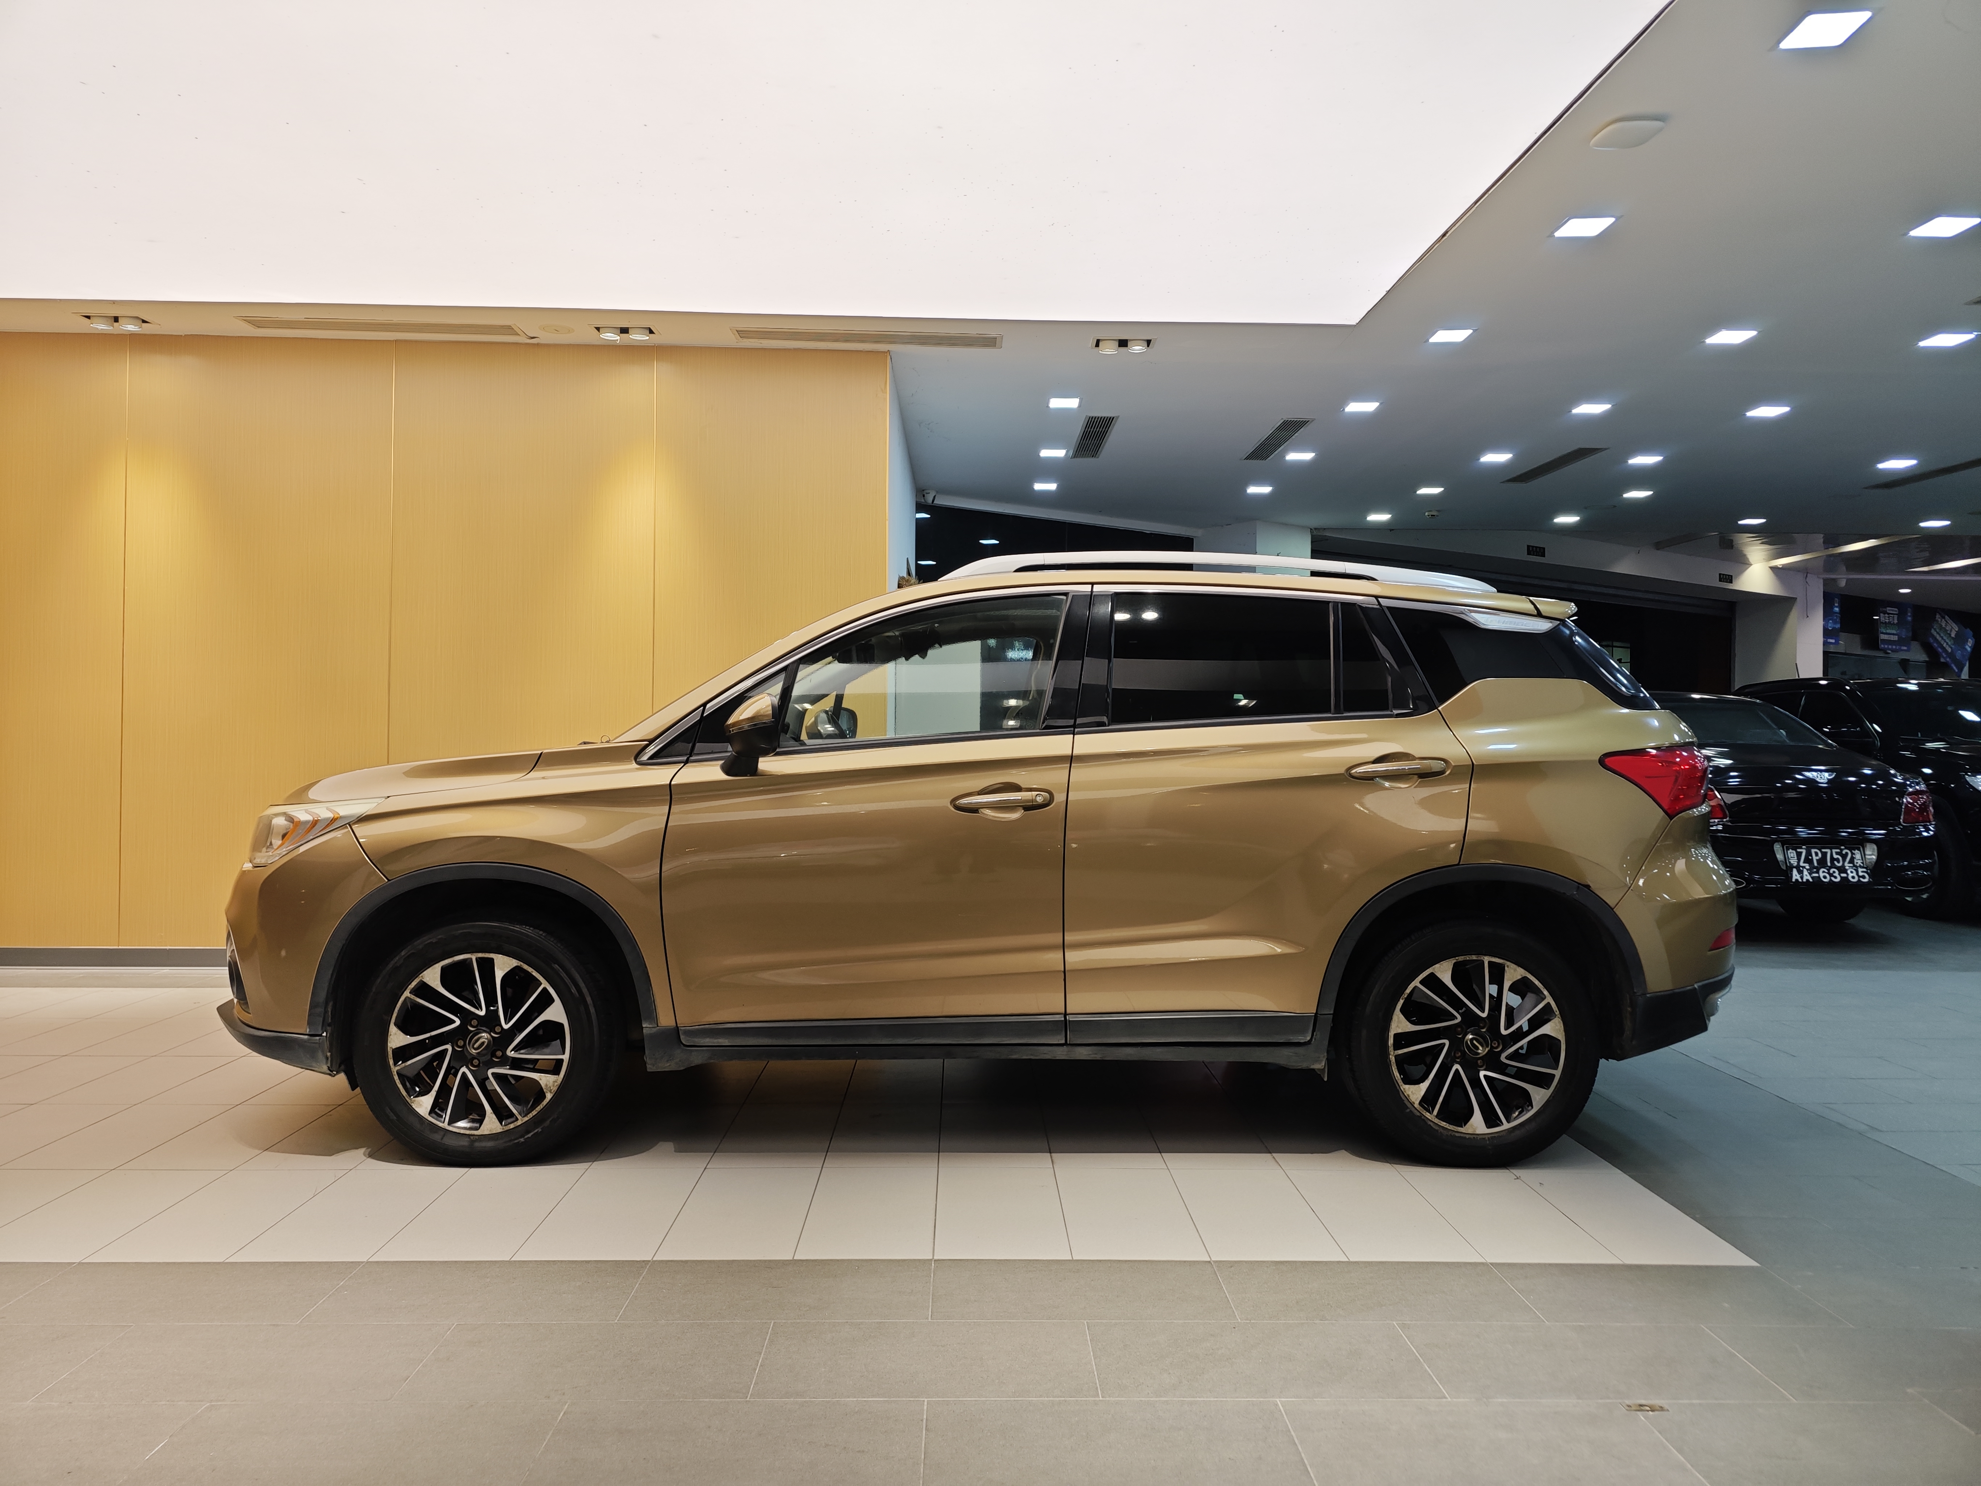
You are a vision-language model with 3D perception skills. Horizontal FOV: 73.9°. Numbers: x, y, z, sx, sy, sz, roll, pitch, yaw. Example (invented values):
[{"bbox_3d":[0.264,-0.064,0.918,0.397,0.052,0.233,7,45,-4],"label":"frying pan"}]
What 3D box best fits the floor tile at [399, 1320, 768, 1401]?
[{"bbox_3d":[-0.719,1.125,2.389,0.600,0.012,0.300,1,0,-1],"label":"floor tile"}]

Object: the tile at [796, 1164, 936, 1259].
[{"bbox_3d":[-0.281,1.127,3.151,0.300,0.012,0.600,1,0,-1],"label":"tile"}]

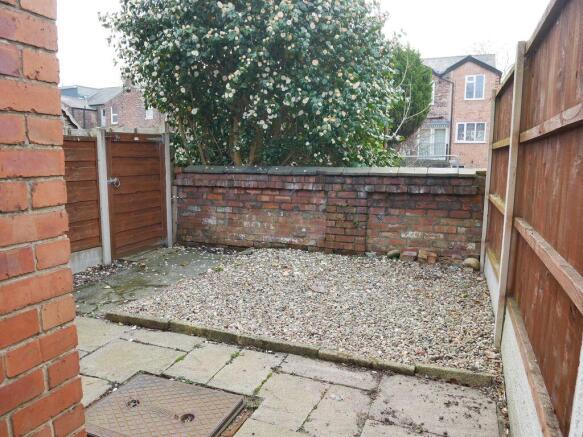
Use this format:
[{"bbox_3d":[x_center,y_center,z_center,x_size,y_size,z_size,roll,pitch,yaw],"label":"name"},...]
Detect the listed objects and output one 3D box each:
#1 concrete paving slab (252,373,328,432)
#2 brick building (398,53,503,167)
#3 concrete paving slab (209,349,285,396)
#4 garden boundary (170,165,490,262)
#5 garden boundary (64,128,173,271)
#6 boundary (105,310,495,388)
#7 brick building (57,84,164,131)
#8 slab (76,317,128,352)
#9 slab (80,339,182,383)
[{"bbox_3d":[-0.026,1.016,2.234,0.343,0.050,0.461,3,7,21],"label":"concrete paving slab"},{"bbox_3d":[9.159,-5.841,23.969,6.200,7.000,6.300,3,7,21],"label":"brick building"},{"bbox_3d":[-0.270,0.976,2.557,0.304,0.050,0.514,3,7,21],"label":"concrete paving slab"},{"bbox_3d":[0.242,-0.117,5.227,4.065,1.082,0.300,3,7,21],"label":"garden boundary"},{"bbox_3d":[-2.081,-0.285,4.974,0.110,1.591,1.735,3,7,21],"label":"garden boundary"},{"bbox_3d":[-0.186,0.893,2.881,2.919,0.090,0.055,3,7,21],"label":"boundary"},{"bbox_3d":[-14.216,-6.269,31.487,8.500,7.300,7.500,3,7,21],"label":"brick building"},{"bbox_3d":[-1.598,0.900,3.129,0.653,0.050,0.495,3,7,21],"label":"slab"},{"bbox_3d":[-1.084,0.959,2.665,0.610,0.050,0.492,3,7,21],"label":"slab"}]

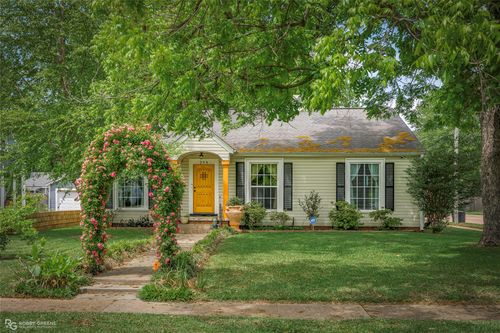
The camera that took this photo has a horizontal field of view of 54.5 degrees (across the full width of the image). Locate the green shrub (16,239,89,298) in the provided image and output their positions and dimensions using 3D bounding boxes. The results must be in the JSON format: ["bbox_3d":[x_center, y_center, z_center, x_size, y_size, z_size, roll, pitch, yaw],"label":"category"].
[{"bbox_3d":[-3.150,1.620,7.750,1.130,0.870,0.950,0,-2,0],"label":"green shrub"}]

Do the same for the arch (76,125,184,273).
[{"bbox_3d":[-2.290,0.630,9.300,1.980,2.850,0.950,0,-2,0],"label":"arch"}]

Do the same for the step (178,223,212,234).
[{"bbox_3d":[-2.090,2.420,19.000,1.420,0.380,0.550,0,-2,0],"label":"step"}]

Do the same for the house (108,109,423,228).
[{"bbox_3d":[0.470,-0.040,23.100,13.100,5.400,8.100,0,-2,0],"label":"house"}]

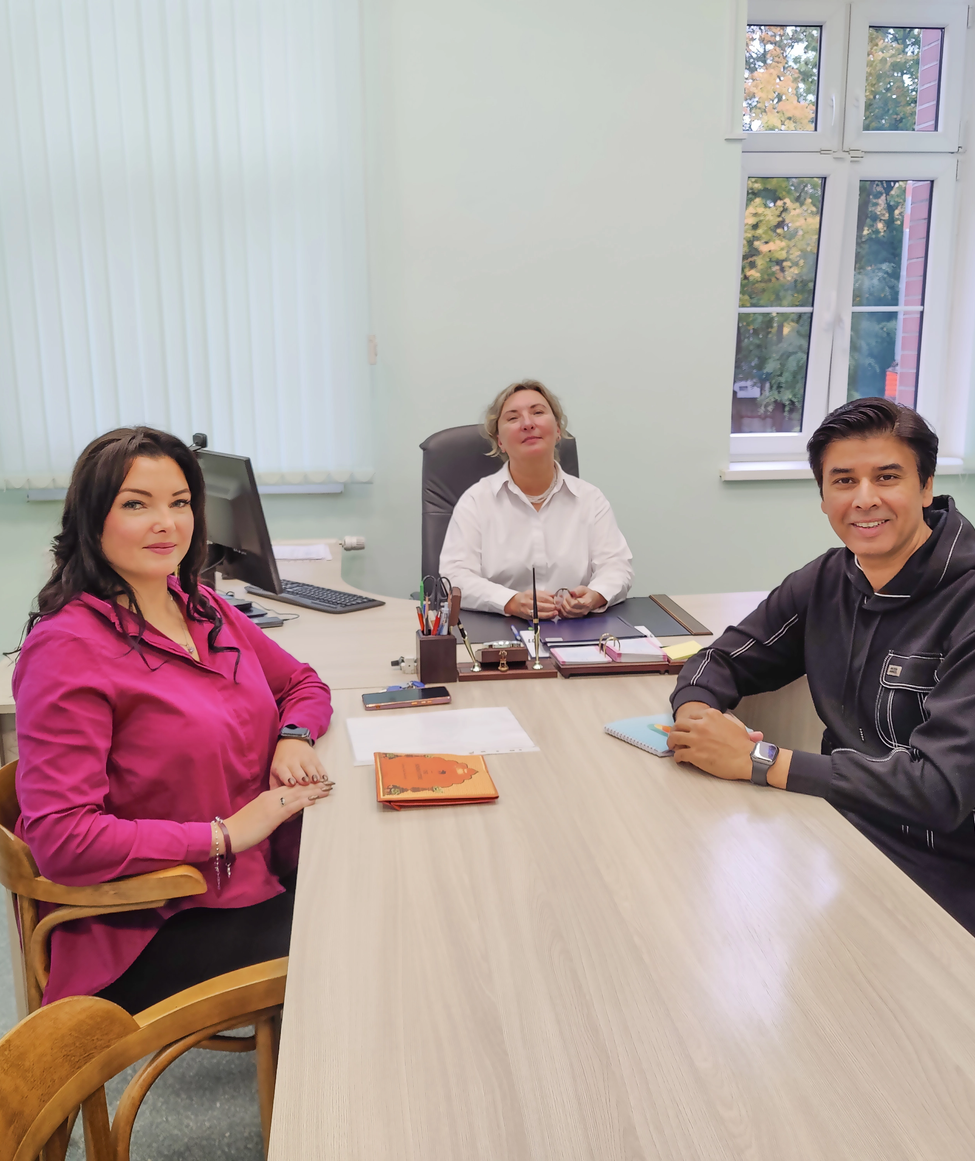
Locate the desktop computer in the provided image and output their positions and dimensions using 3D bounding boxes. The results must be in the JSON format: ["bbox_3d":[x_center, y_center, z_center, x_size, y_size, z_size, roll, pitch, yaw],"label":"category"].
[{"bbox_3d":[-0.572,-0.139,2.719,0.420,0.465,0.550,-10,15,-38],"label":"desktop computer"}]

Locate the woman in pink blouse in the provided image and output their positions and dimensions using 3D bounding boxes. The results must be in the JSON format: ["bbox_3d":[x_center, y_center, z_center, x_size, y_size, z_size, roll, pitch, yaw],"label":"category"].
[{"bbox_3d":[-0.477,0.399,1.732,0.740,1.315,0.600,3,13,18],"label":"woman in pink blouse"}]

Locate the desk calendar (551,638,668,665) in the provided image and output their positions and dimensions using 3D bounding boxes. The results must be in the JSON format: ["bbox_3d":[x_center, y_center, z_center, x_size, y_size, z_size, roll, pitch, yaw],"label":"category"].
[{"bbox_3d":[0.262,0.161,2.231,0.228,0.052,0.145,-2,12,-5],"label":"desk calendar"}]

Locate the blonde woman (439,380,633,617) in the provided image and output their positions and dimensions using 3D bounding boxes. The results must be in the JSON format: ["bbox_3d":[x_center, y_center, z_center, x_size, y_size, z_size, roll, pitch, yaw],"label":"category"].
[{"bbox_3d":[0.146,0.110,2.988,0.560,1.345,0.660,-2,12,-4],"label":"blonde woman"}]

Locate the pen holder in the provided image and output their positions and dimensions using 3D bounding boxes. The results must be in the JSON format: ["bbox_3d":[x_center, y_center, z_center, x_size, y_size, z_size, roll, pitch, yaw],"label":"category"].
[{"bbox_3d":[-0.107,0.157,2.169,0.079,0.098,0.076,-2,12,-4],"label":"pen holder"}]

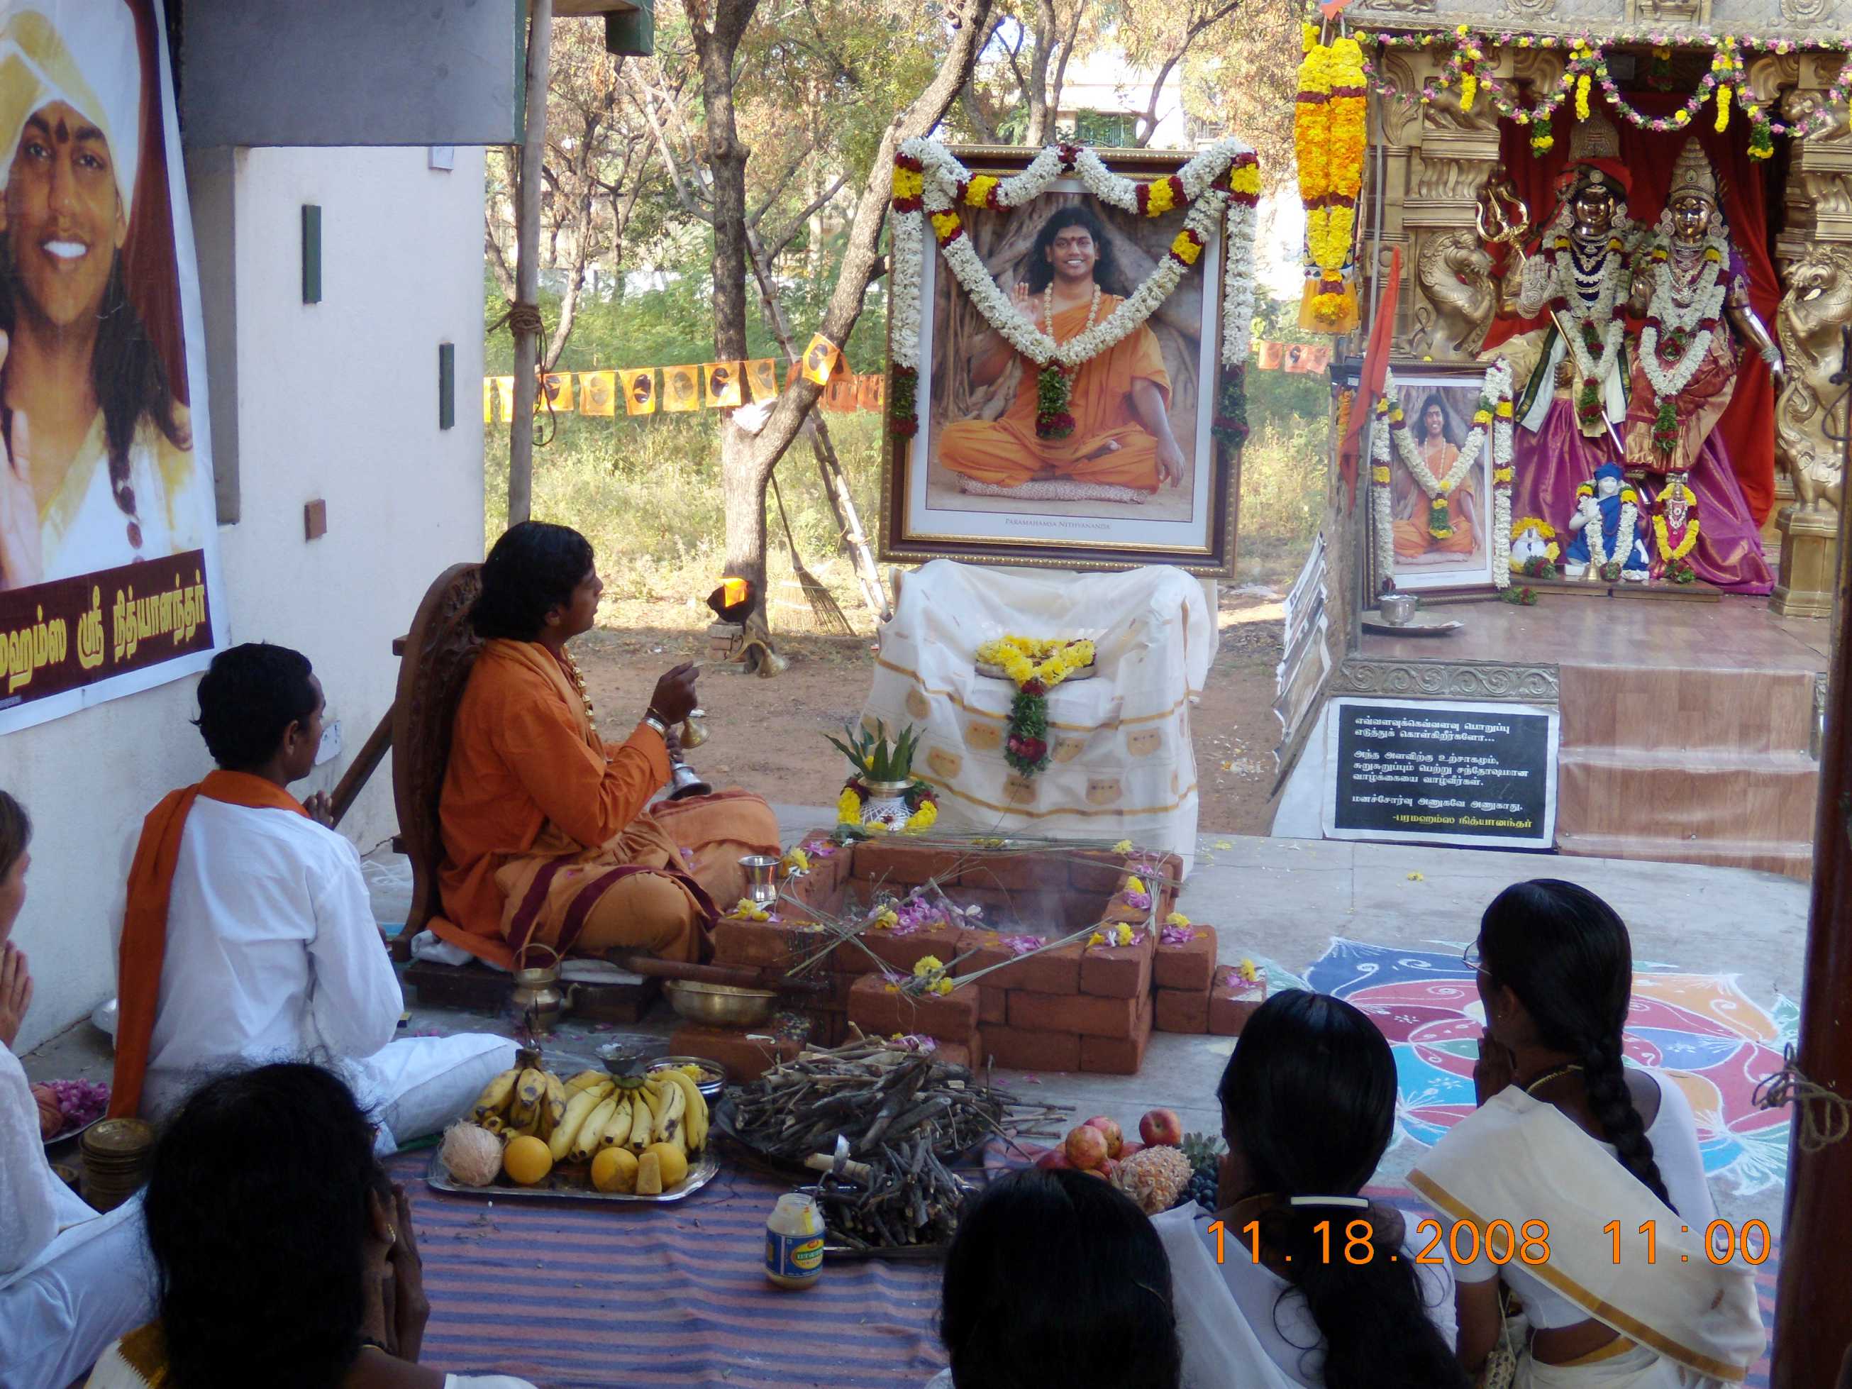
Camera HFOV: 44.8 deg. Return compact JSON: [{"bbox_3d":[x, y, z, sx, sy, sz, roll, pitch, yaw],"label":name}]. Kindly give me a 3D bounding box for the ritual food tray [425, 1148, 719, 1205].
[{"bbox_3d":[-0.537,0.707,3.452,0.440,0.040,0.300,3,10,7],"label":"ritual food tray"}]

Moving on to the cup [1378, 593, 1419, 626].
[{"bbox_3d":[1.325,-0.237,6.302,0.112,0.083,0.112,1,10,0],"label":"cup"}]

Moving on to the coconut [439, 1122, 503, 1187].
[{"bbox_3d":[-0.677,0.686,3.337,0.096,0.096,0.096,1,10,0],"label":"coconut"}]

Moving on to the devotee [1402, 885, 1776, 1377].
[{"bbox_3d":[0.707,0.544,2.635,0.550,0.710,0.560,-4,12,-28],"label":"devotee"}]

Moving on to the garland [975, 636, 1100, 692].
[{"bbox_3d":[0.261,-0.073,5.290,0.285,0.090,0.220,3,10,10],"label":"garland"}]

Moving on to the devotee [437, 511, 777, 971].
[{"bbox_3d":[-0.647,0.065,4.434,0.650,0.820,0.670,3,10,9],"label":"devotee"}]

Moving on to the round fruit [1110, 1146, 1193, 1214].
[{"bbox_3d":[0.328,0.707,3.286,0.115,0.110,0.130,1,10,0],"label":"round fruit"}]

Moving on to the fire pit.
[{"bbox_3d":[0.143,0.490,4.253,0.990,0.216,0.940,3,10,11],"label":"fire pit"}]

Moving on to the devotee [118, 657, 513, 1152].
[{"bbox_3d":[-1.007,0.290,3.643,0.630,0.770,0.550,5,11,20],"label":"devotee"}]

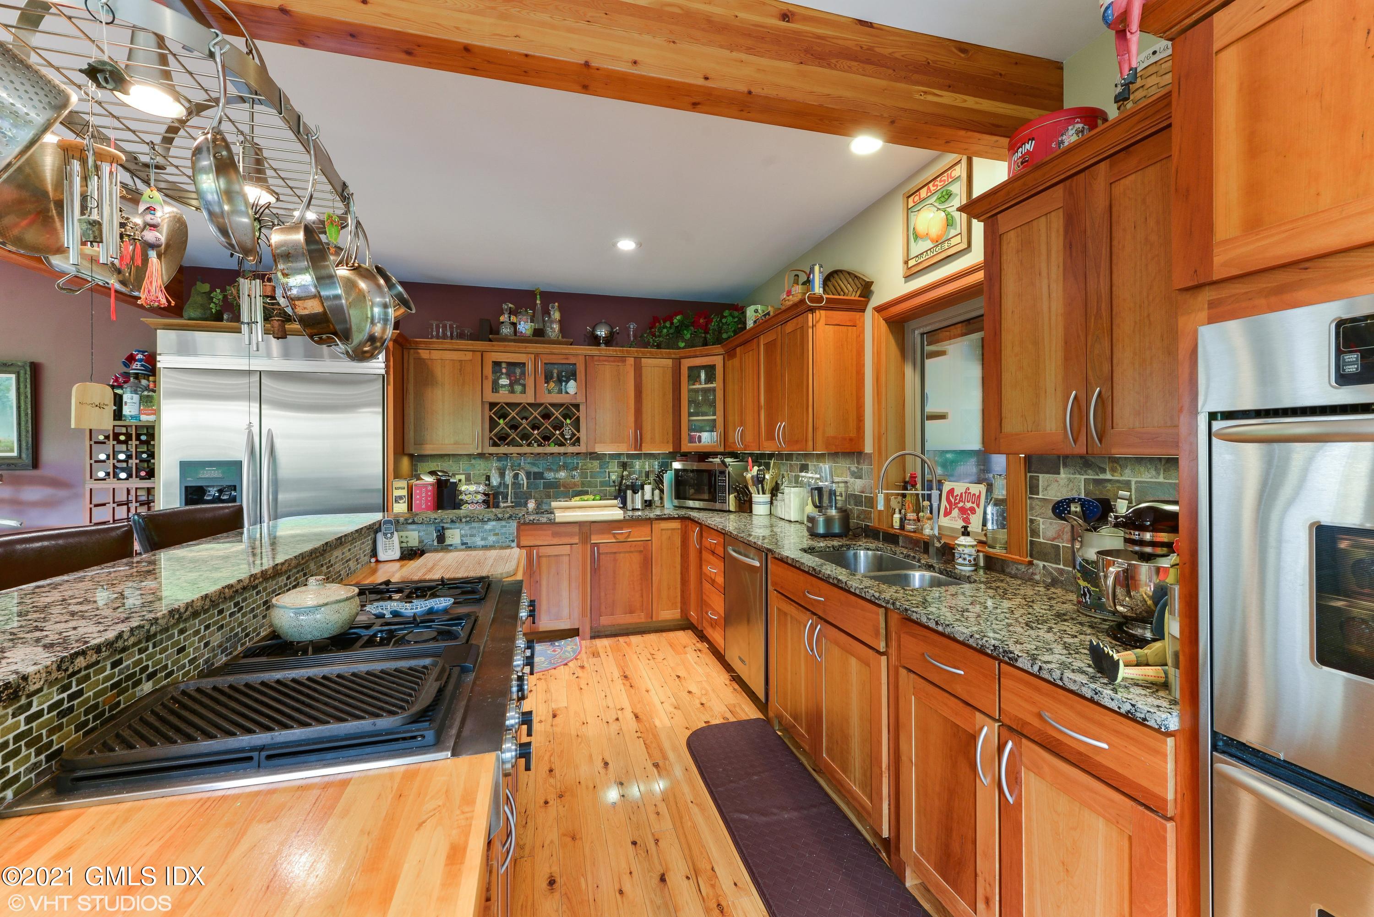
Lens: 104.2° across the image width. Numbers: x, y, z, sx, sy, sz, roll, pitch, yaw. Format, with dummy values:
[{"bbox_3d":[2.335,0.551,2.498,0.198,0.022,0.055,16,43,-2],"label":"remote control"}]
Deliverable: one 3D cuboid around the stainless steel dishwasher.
[{"bbox_3d":[0.585,0.813,2.896,0.600,0.745,0.595,-1,1,-15],"label":"stainless steel dishwasher"}]

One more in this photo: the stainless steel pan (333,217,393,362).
[{"bbox_3d":[-0.955,-0.492,1.522,0.271,0.433,0.108,2,6,16],"label":"stainless steel pan"}]

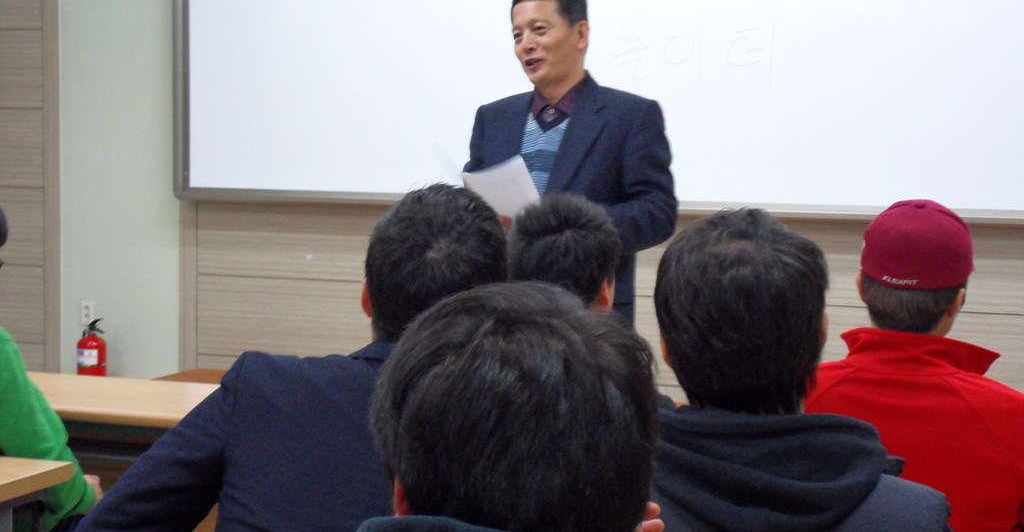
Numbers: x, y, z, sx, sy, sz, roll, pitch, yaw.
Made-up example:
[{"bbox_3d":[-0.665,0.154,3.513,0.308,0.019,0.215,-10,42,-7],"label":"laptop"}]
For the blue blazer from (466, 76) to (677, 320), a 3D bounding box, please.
[{"bbox_3d":[0.125,-0.090,4.140,0.540,0.730,0.380,3,5,23],"label":"blue blazer"}]

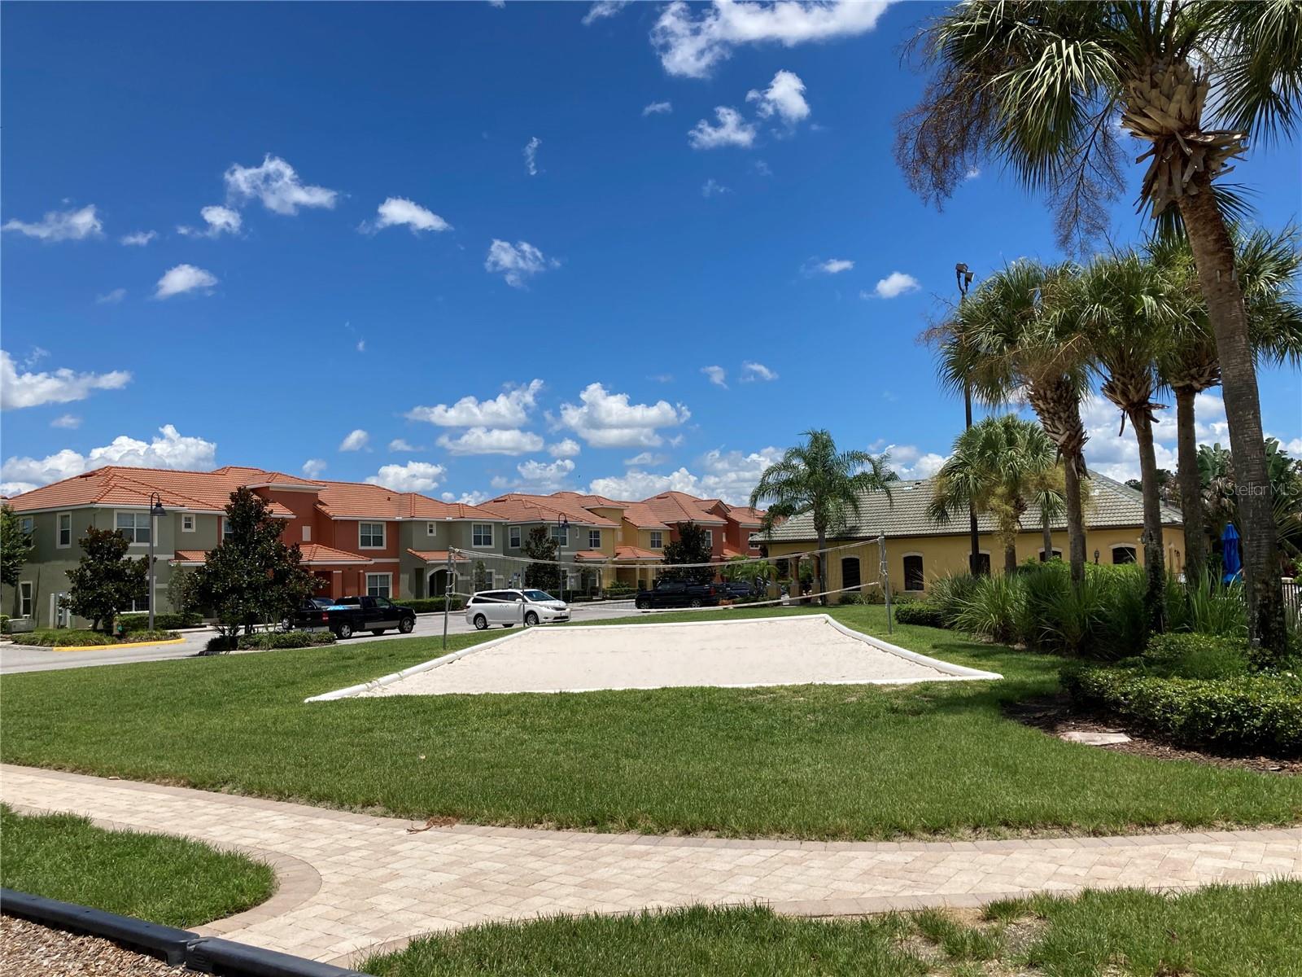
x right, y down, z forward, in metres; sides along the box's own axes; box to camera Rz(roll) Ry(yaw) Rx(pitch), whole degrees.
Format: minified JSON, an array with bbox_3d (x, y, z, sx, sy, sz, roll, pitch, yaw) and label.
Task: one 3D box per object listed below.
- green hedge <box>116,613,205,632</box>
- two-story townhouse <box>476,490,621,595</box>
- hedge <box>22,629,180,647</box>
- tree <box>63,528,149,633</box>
[{"bbox_3d":[-23.949,6.402,51.500,4.200,0.900,1.100,2,-6,-40],"label":"green hedge"},{"bbox_3d":[-9.757,4.445,81.547,12.000,8.300,10.500,-4,-5,33],"label":"two-story townhouse"},{"bbox_3d":[-21.943,5.918,42.036,2.800,0.580,5.500,-4,-5,33],"label":"hedge"},{"bbox_3d":[-23.149,3.985,44.676,3.600,4.600,3.700,-2,-4,0],"label":"tree"}]

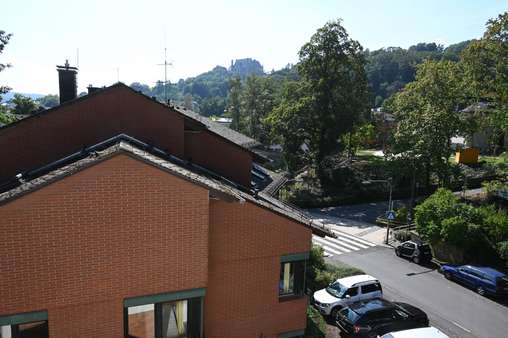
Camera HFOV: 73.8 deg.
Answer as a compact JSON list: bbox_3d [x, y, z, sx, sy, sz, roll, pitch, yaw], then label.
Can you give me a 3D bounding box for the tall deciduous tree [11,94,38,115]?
[{"bbox_3d":[-38.911,-8.529,57.575,5.586,8.137,5.586,-3,10,-34],"label":"tall deciduous tree"}]

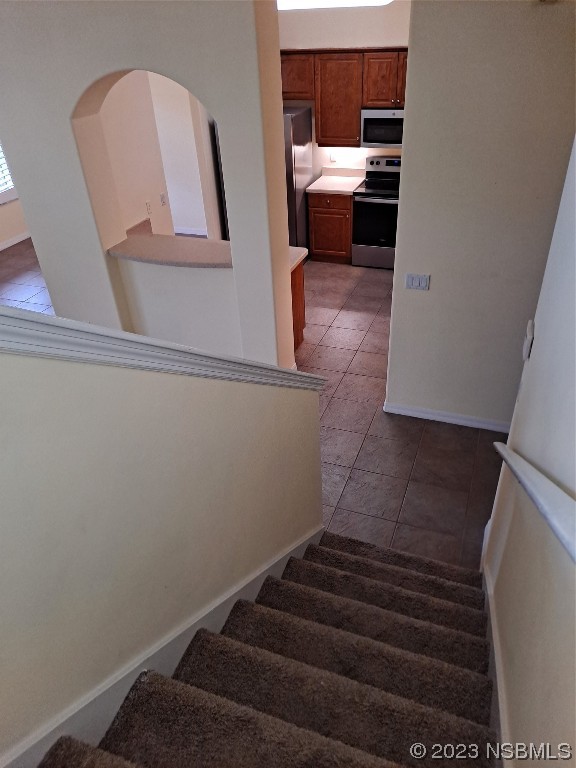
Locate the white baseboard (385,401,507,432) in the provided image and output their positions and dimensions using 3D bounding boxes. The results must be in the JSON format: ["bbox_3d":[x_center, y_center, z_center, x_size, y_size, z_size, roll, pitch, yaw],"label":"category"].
[{"bbox_3d":[1.217,0.254,4.253,0.966,0.095,0.016,10,36,19],"label":"white baseboard"}]

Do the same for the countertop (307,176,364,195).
[{"bbox_3d":[0.604,-2.453,6.819,0.600,0.040,0.667,10,36,19],"label":"countertop"}]

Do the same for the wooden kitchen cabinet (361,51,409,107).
[{"bbox_3d":[1.234,-3.377,6.093,0.770,0.549,0.336,10,36,19],"label":"wooden kitchen cabinet"}]

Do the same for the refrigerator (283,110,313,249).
[{"bbox_3d":[-0.229,-2.433,6.927,0.920,1.732,0.711,10,36,19],"label":"refrigerator"}]

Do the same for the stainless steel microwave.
[{"bbox_3d":[1.253,-2.955,6.356,0.768,0.393,0.375,10,36,19],"label":"stainless steel microwave"}]

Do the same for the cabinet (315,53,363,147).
[{"bbox_3d":[0.630,-3.305,6.428,0.545,0.972,0.336,10,36,19],"label":"cabinet"}]

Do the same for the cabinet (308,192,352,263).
[{"bbox_3d":[0.638,-2.077,7.078,0.573,0.875,0.636,10,36,19],"label":"cabinet"}]

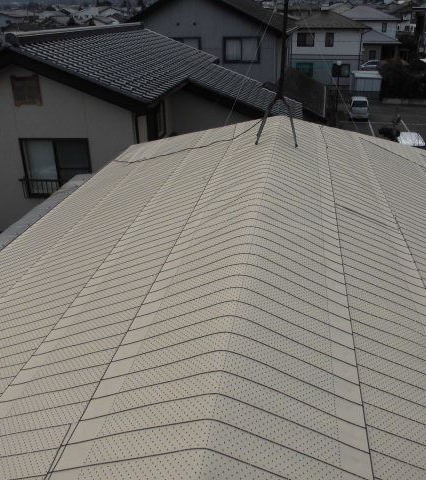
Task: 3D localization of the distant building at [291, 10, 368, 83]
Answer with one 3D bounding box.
[{"bbox_3d":[12.096,-20.450,51.816,8.350,7.650,6.800,4,26,9],"label":"distant building"}]

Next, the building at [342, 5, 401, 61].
[{"bbox_3d":[22.688,-30.640,72.223,9.400,8.000,10.200,4,26,9],"label":"building"}]

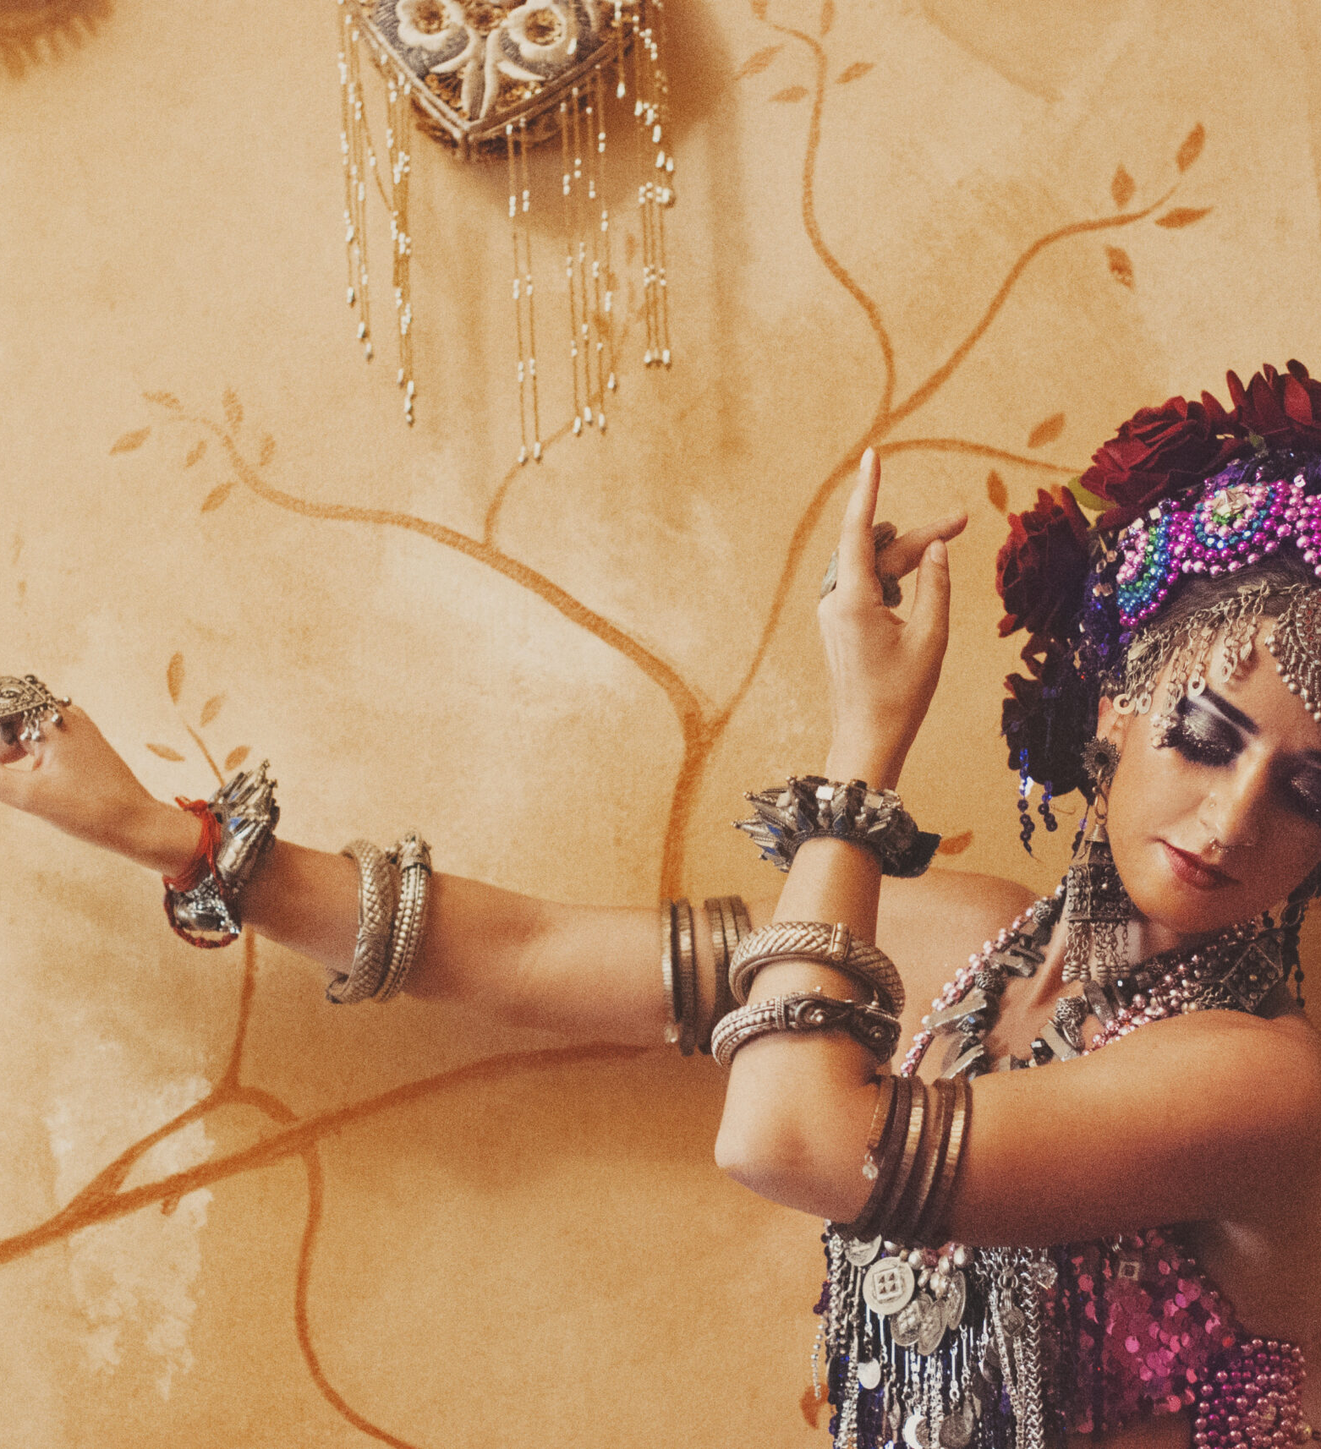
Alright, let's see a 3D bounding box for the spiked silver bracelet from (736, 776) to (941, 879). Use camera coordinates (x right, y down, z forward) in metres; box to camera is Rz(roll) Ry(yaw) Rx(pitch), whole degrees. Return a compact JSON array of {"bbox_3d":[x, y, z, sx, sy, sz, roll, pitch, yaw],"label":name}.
[{"bbox_3d":[0.087,0.051,2.220,0.100,0.034,0.095,7,-16,2],"label":"spiked silver bracelet"}]

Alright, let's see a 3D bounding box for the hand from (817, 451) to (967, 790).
[{"bbox_3d":[0.114,-0.051,2.220,0.070,0.165,0.080,3,-5,-30],"label":"hand"}]

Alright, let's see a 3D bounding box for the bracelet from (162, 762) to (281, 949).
[{"bbox_3d":[-0.225,0.067,2.310,0.042,0.092,0.095,18,6,-16],"label":"bracelet"}]

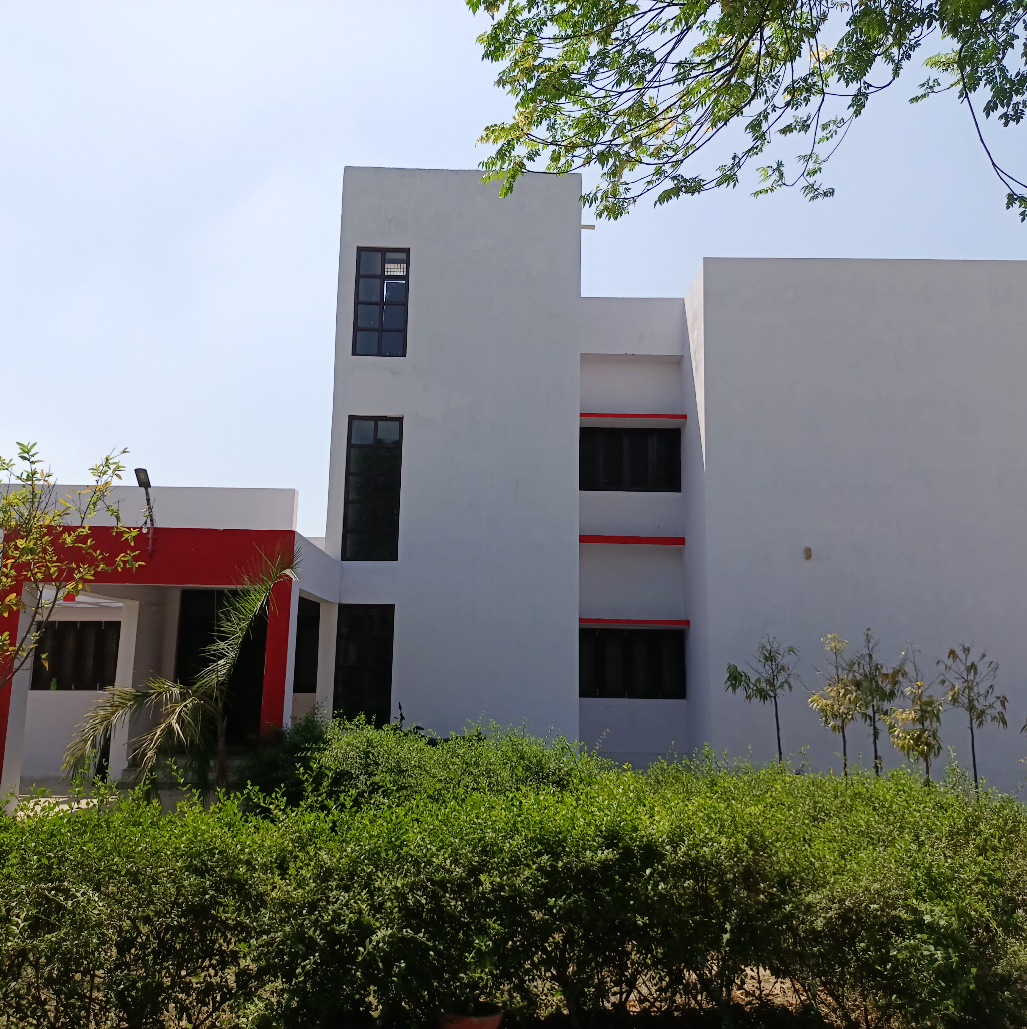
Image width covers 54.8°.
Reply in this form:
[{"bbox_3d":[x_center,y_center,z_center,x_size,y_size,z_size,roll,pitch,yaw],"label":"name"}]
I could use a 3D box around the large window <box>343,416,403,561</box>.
[{"bbox_3d":[-2.263,-0.438,15.950,0.895,2.388,0.120,1,-10,1],"label":"large window"}]

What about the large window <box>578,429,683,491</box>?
[{"bbox_3d":[2.083,-0.987,17.850,1.870,1.166,0.120,1,-10,1],"label":"large window"}]

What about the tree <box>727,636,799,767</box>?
[{"bbox_3d":[3.506,2.908,13.882,1.027,2.426,1.027,1,-10,1],"label":"tree"}]

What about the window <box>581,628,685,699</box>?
[{"bbox_3d":[1.961,2.512,16.703,1.935,1.171,0.120,1,-10,0],"label":"window"}]

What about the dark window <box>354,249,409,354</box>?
[{"bbox_3d":[-2.104,-3.386,15.749,0.869,1.814,0.120,1,-10,0],"label":"dark window"}]

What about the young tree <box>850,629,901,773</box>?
[{"bbox_3d":[5.102,2.884,13.876,0.753,2.530,0.753,1,-10,1],"label":"young tree"}]

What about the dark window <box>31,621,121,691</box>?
[{"bbox_3d":[-7.576,2.458,17.290,1.680,1.181,0.120,1,-10,1],"label":"dark window"}]

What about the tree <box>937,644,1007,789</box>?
[{"bbox_3d":[6.005,2.822,12.944,0.915,2.255,0.915,1,-10,0],"label":"tree"}]

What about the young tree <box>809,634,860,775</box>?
[{"bbox_3d":[3.470,2.403,10.667,0.586,2.222,0.558,1,-10,0],"label":"young tree"}]

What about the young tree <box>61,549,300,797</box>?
[{"bbox_3d":[-3.381,1.809,10.018,2.367,2.959,2.000,1,-10,0],"label":"young tree"}]

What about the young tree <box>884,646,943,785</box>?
[{"bbox_3d":[4.304,2.466,10.603,0.632,2.155,0.632,1,-10,1],"label":"young tree"}]

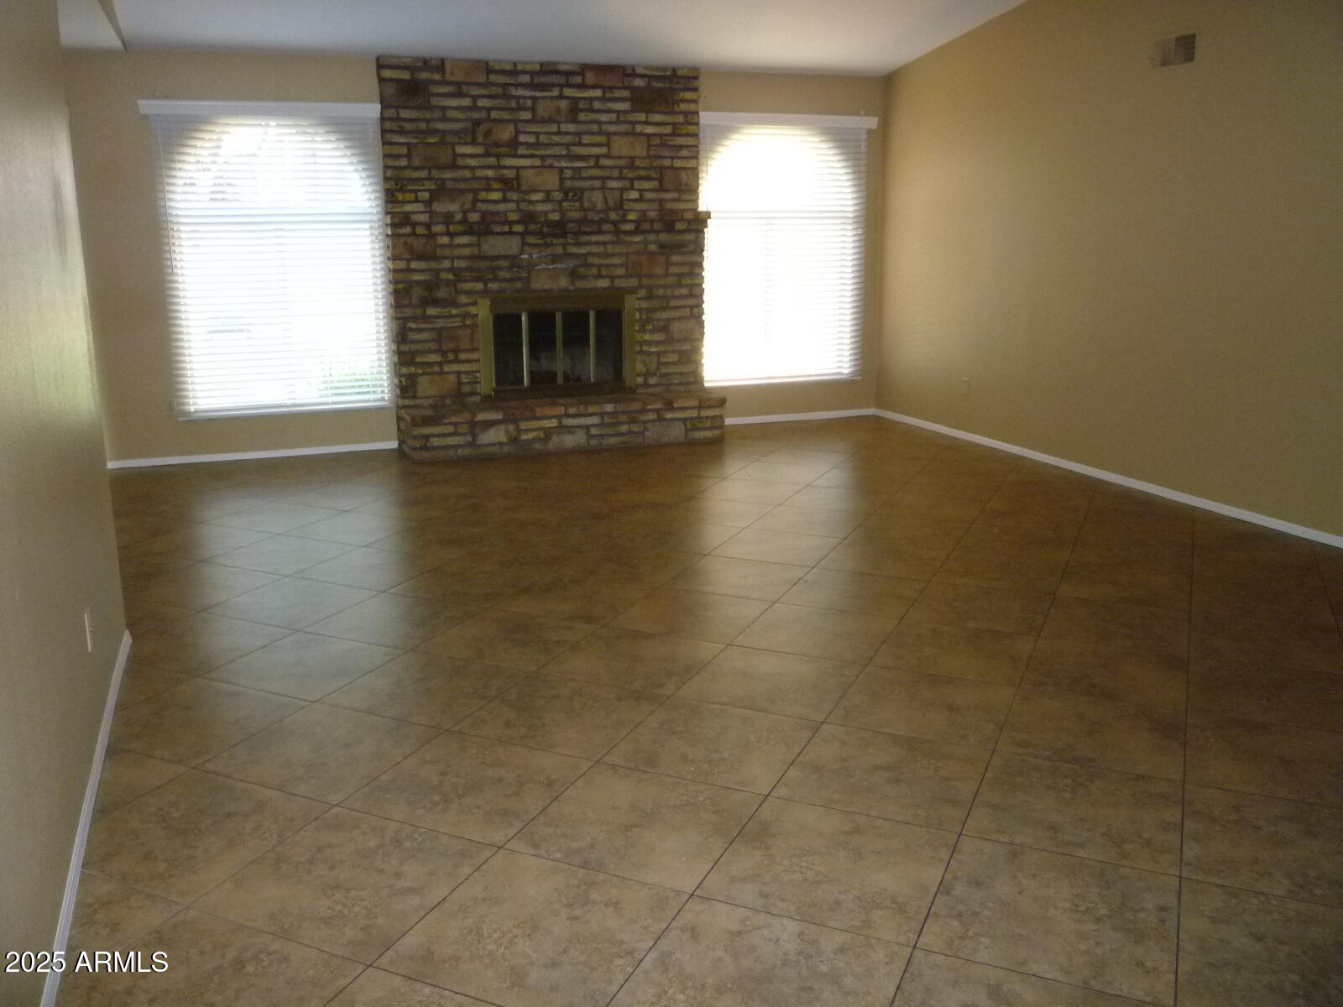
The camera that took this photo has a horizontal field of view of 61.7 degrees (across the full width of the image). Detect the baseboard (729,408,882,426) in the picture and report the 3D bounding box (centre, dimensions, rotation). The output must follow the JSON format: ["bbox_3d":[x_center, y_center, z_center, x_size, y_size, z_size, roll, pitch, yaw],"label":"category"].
[{"bbox_3d":[0.915,-0.641,8.343,1.431,0.055,0.015,-5,15,-20],"label":"baseboard"}]

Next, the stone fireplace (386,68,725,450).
[{"bbox_3d":[-0.721,-1.554,7.192,2.111,2.391,0.552,-5,15,-20],"label":"stone fireplace"}]

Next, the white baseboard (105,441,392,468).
[{"bbox_3d":[-2.601,-0.312,7.064,1.730,0.054,0.015,-5,15,-20],"label":"white baseboard"}]

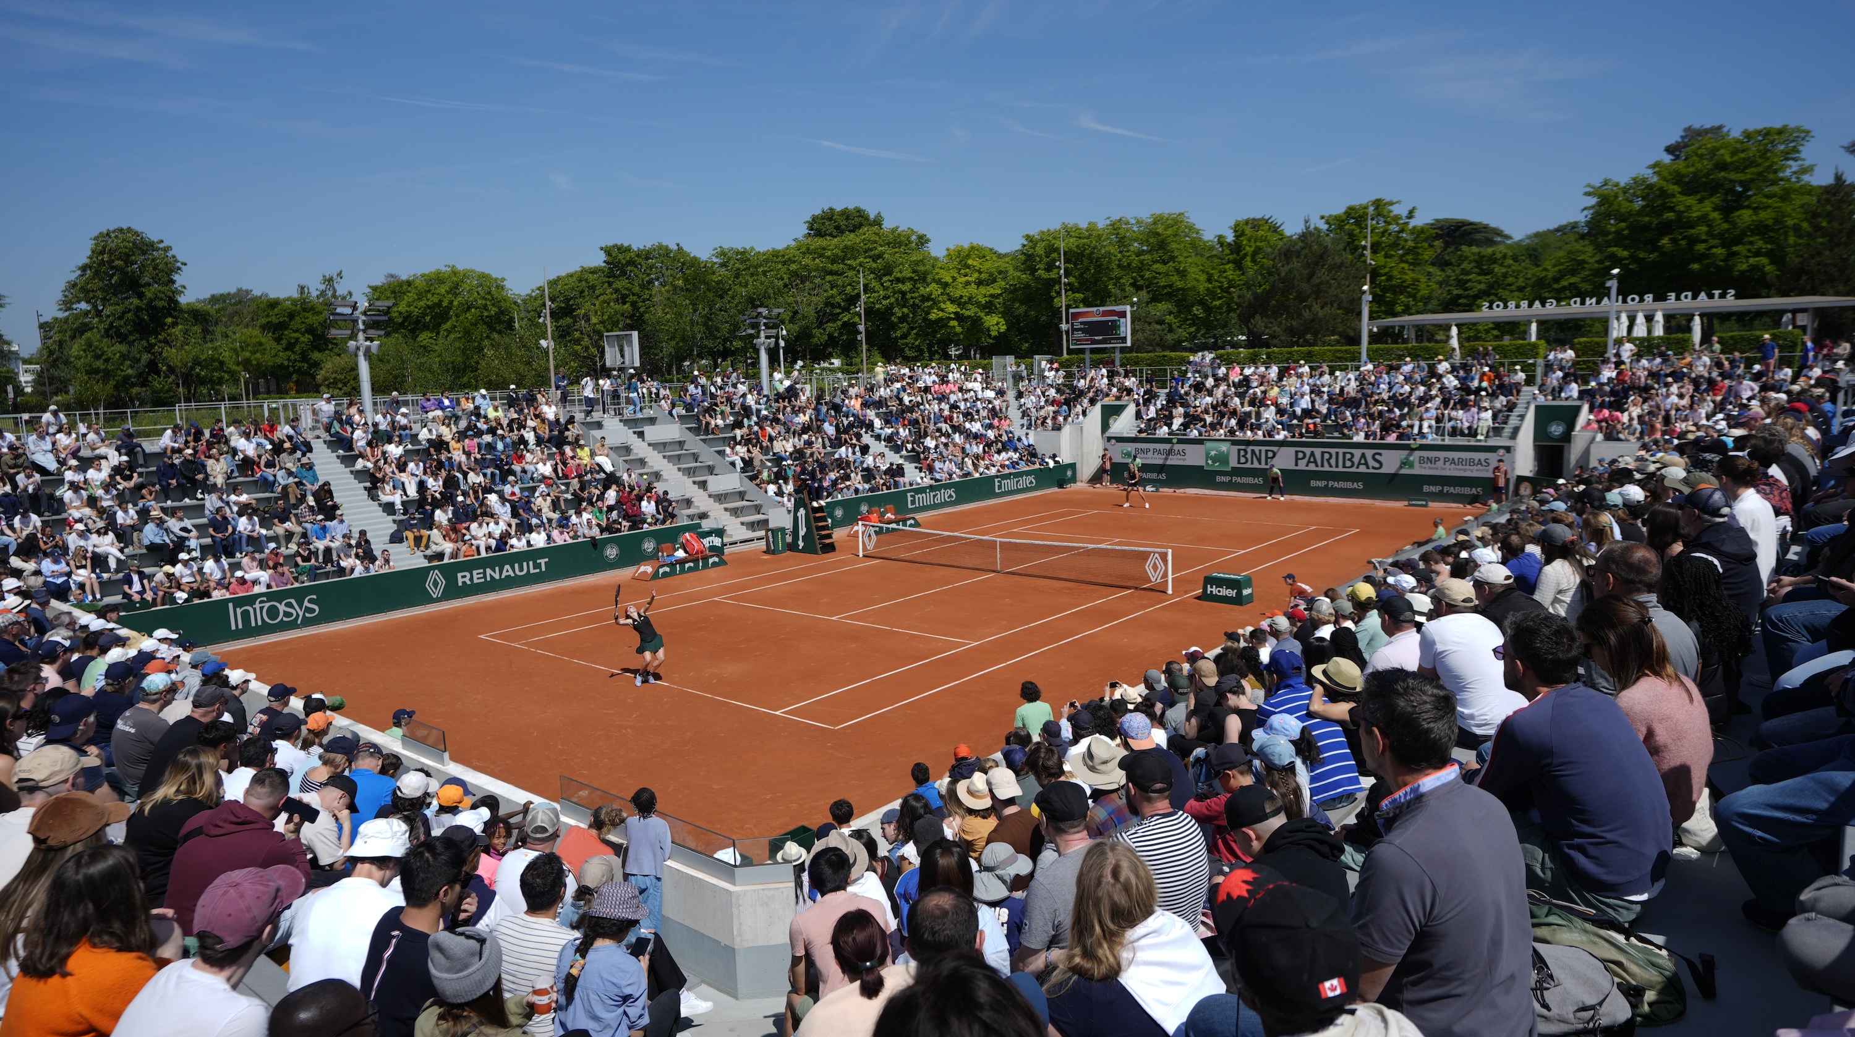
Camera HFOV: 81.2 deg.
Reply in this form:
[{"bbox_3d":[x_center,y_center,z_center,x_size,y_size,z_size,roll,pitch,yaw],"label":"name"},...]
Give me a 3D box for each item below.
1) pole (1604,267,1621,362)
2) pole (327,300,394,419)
[{"bbox_3d":[25.161,-6.960,39.860,0.500,4.310,0.450,5,10,40],"label":"pole"},{"bbox_3d":[-16.802,-4.527,32.595,0.850,4.050,1.950,5,10,40],"label":"pole"}]

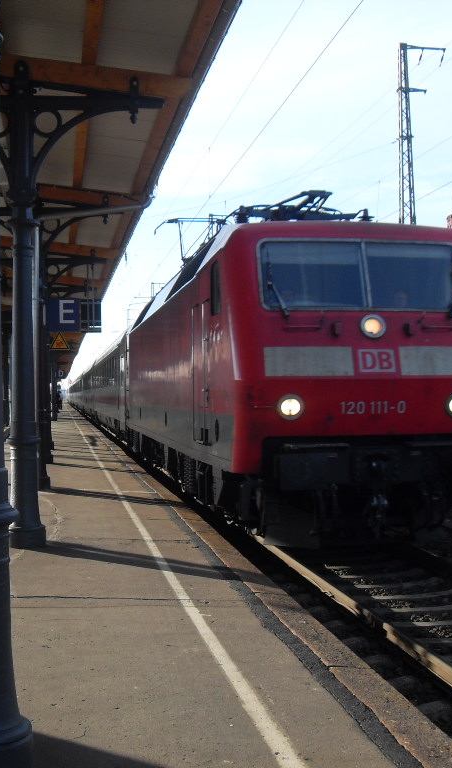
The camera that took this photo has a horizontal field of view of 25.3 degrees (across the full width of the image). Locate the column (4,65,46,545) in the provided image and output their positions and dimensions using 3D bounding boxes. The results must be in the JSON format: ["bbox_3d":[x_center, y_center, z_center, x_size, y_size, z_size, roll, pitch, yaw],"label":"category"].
[{"bbox_3d":[-1.778,-0.705,8.900,0.370,4.240,0.370,-1,-1,-9],"label":"column"}]

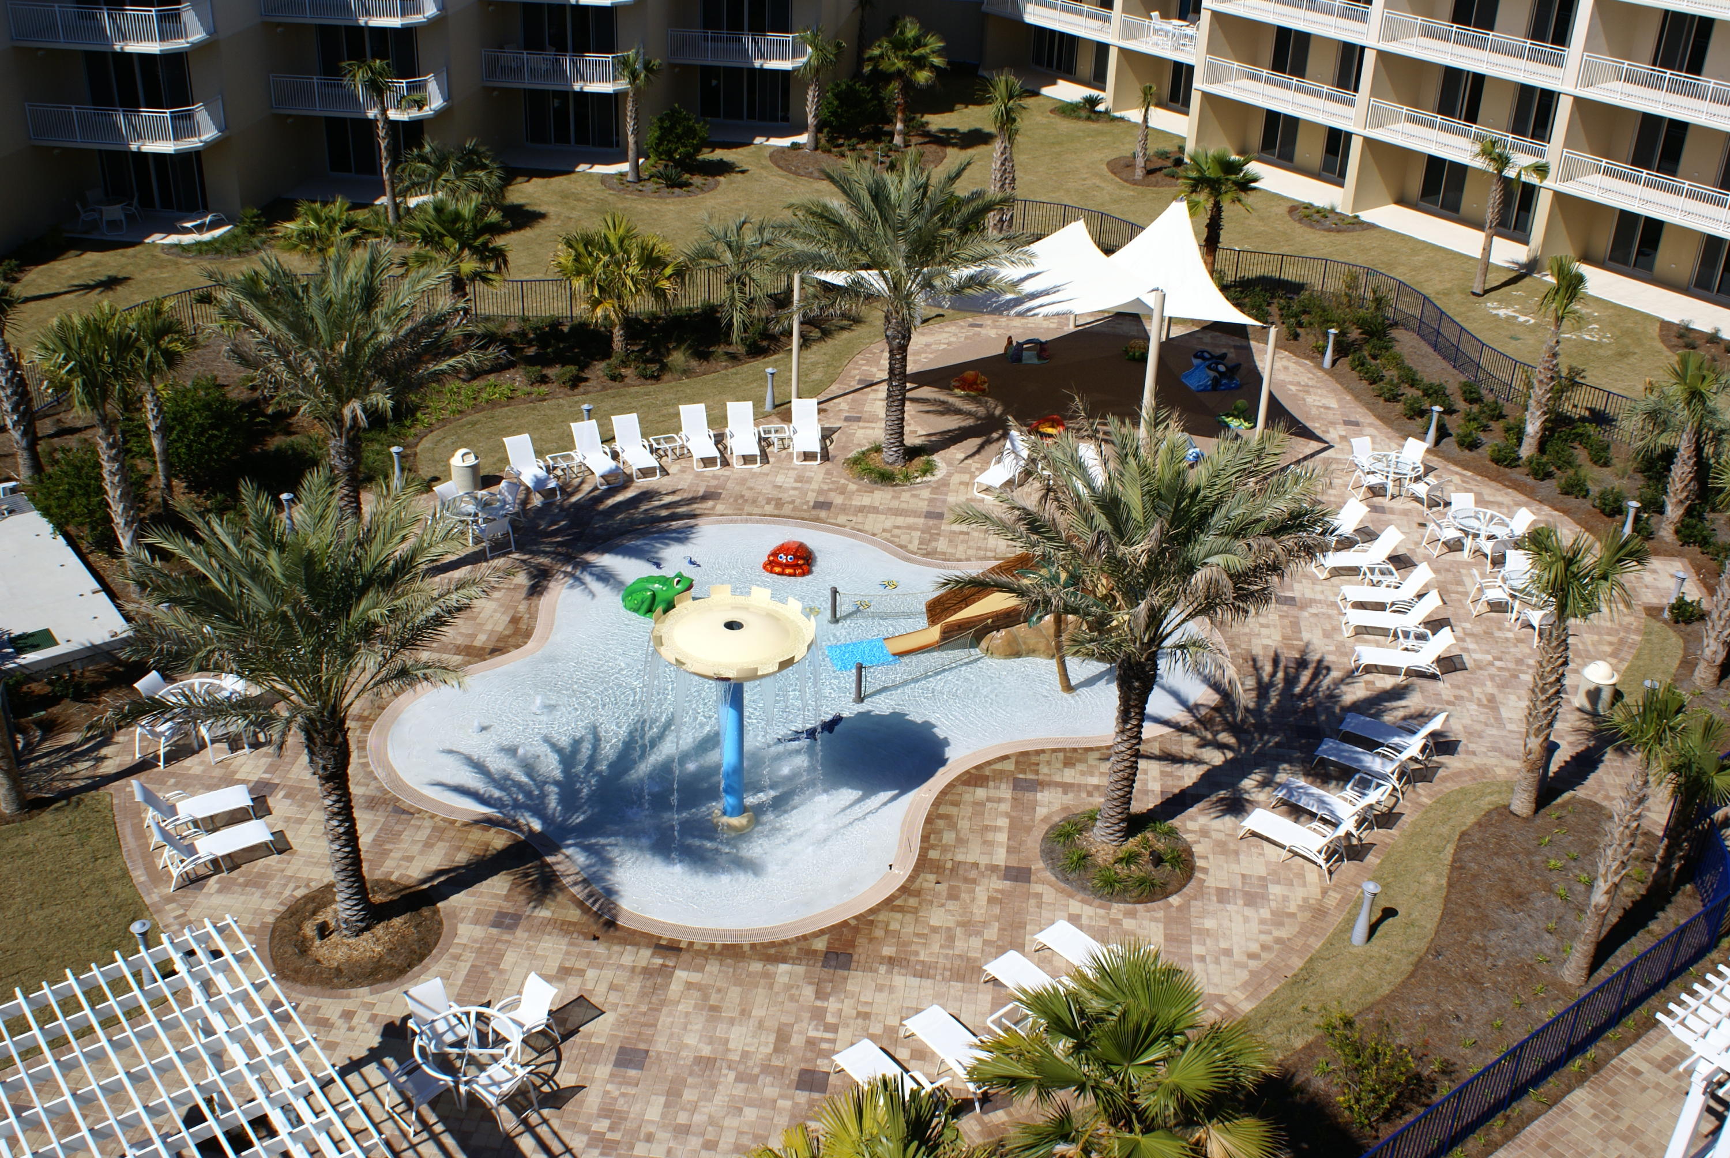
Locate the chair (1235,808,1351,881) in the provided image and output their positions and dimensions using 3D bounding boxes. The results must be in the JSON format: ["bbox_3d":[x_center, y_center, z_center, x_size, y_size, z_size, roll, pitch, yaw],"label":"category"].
[{"bbox_3d":[6.765,3.860,26.901,1.780,0.960,0.680,24,34,36],"label":"chair"}]

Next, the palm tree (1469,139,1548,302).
[{"bbox_3d":[18.732,-10.628,51.169,2.160,4.550,2.160,1,29,0],"label":"palm tree"}]

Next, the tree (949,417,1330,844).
[{"bbox_3d":[3.927,1.113,25.959,5.500,6.500,5.500,2,27,-1],"label":"tree"}]

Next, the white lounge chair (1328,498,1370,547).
[{"bbox_3d":[9.893,-1.085,37.049,1.750,0.960,0.680,-9,29,-21],"label":"white lounge chair"}]

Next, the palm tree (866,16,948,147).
[{"bbox_3d":[1.687,-19.719,68.979,3.300,5.100,3.300,2,27,-1],"label":"palm tree"}]

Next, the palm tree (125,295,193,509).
[{"bbox_3d":[-14.659,-3.566,36.075,1.700,4.500,1.600,2,27,-1],"label":"palm tree"}]

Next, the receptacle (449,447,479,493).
[{"bbox_3d":[-9.053,-2.467,39.032,0.640,1.000,0.640,1,29,-1],"label":"receptacle"}]

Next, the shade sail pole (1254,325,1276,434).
[{"bbox_3d":[9.154,-3.992,39.706,0.160,3.720,0.160,1,27,0],"label":"shade sail pole"}]

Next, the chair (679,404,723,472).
[{"bbox_3d":[-3.858,-3.323,40.493,0.680,0.960,1.700,-7,29,-17],"label":"chair"}]

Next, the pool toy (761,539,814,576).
[{"bbox_3d":[-1.586,-0.488,36.067,1.080,0.620,0.950,8,27,10],"label":"pool toy"}]

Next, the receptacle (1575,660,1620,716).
[{"bbox_3d":[13.507,1.938,31.786,0.694,0.885,0.694,9,28,13],"label":"receptacle"}]

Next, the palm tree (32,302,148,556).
[{"bbox_3d":[-14.842,-2.508,33.992,2.200,5.750,2.200,1,29,0],"label":"palm tree"}]

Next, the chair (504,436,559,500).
[{"bbox_3d":[-7.457,-2.480,38.846,0.674,0.926,1.711,-15,31,-30],"label":"chair"}]

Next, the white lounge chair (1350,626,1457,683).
[{"bbox_3d":[10.203,1.370,32.816,1.740,0.900,0.670,4,27,4],"label":"white lounge chair"}]

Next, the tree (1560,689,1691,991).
[{"bbox_3d":[10.284,3.632,23.946,1.300,4.850,1.300,2,27,0],"label":"tree"}]

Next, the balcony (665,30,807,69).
[{"bbox_3d":[-4.886,-21.462,69.609,5.635,1.308,2.516,4,27,4],"label":"balcony"}]

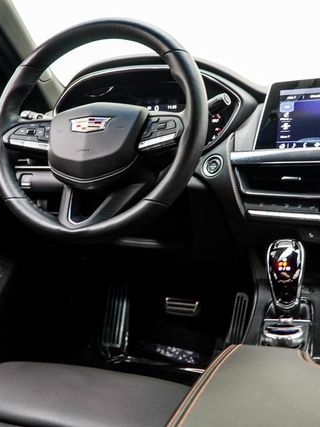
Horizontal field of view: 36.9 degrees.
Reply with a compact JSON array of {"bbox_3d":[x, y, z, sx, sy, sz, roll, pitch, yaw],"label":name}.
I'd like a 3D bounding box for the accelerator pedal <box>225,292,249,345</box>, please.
[{"bbox_3d":[0.201,0.292,1.262,0.043,0.158,0.025,10,-13,17],"label":"accelerator pedal"}]

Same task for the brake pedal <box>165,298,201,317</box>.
[{"bbox_3d":[0.058,0.240,1.227,0.092,0.048,0.025,1,-21,18],"label":"brake pedal"}]

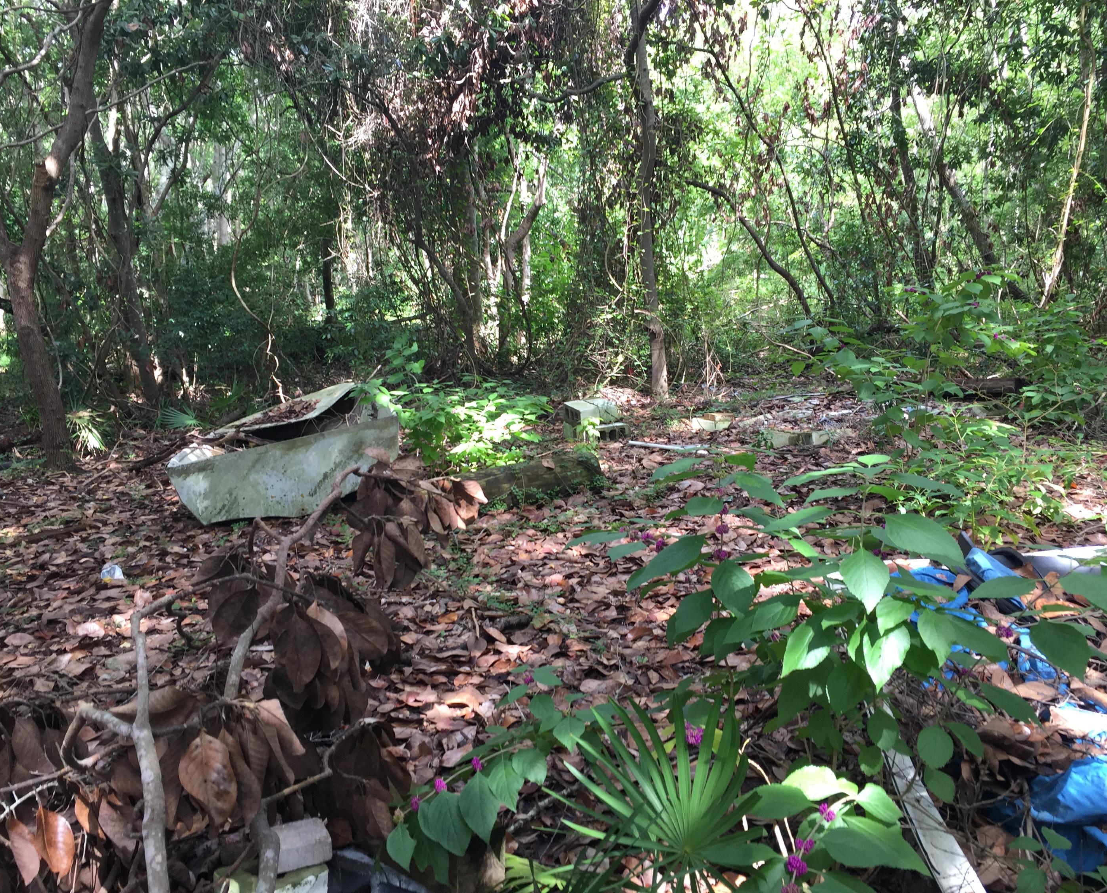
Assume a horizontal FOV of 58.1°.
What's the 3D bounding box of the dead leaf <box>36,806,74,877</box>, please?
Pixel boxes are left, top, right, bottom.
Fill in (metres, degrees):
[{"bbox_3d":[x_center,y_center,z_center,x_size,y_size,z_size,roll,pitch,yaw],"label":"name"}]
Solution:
[{"bbox_3d":[-1.075,0.853,2.150,0.068,0.155,0.035,-17,0,-31],"label":"dead leaf"}]

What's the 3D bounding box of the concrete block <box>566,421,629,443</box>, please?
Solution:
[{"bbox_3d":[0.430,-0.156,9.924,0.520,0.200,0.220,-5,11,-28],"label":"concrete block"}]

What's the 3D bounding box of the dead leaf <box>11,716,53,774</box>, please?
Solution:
[{"bbox_3d":[-1.329,0.767,2.550,0.076,0.177,0.035,-33,0,-31],"label":"dead leaf"}]

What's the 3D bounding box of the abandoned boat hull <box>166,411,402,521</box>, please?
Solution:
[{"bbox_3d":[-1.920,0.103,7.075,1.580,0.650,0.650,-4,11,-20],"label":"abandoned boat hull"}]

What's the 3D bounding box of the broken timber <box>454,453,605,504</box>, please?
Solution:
[{"bbox_3d":[-0.150,0.248,7.405,1.180,0.260,0.280,-6,12,-32],"label":"broken timber"}]

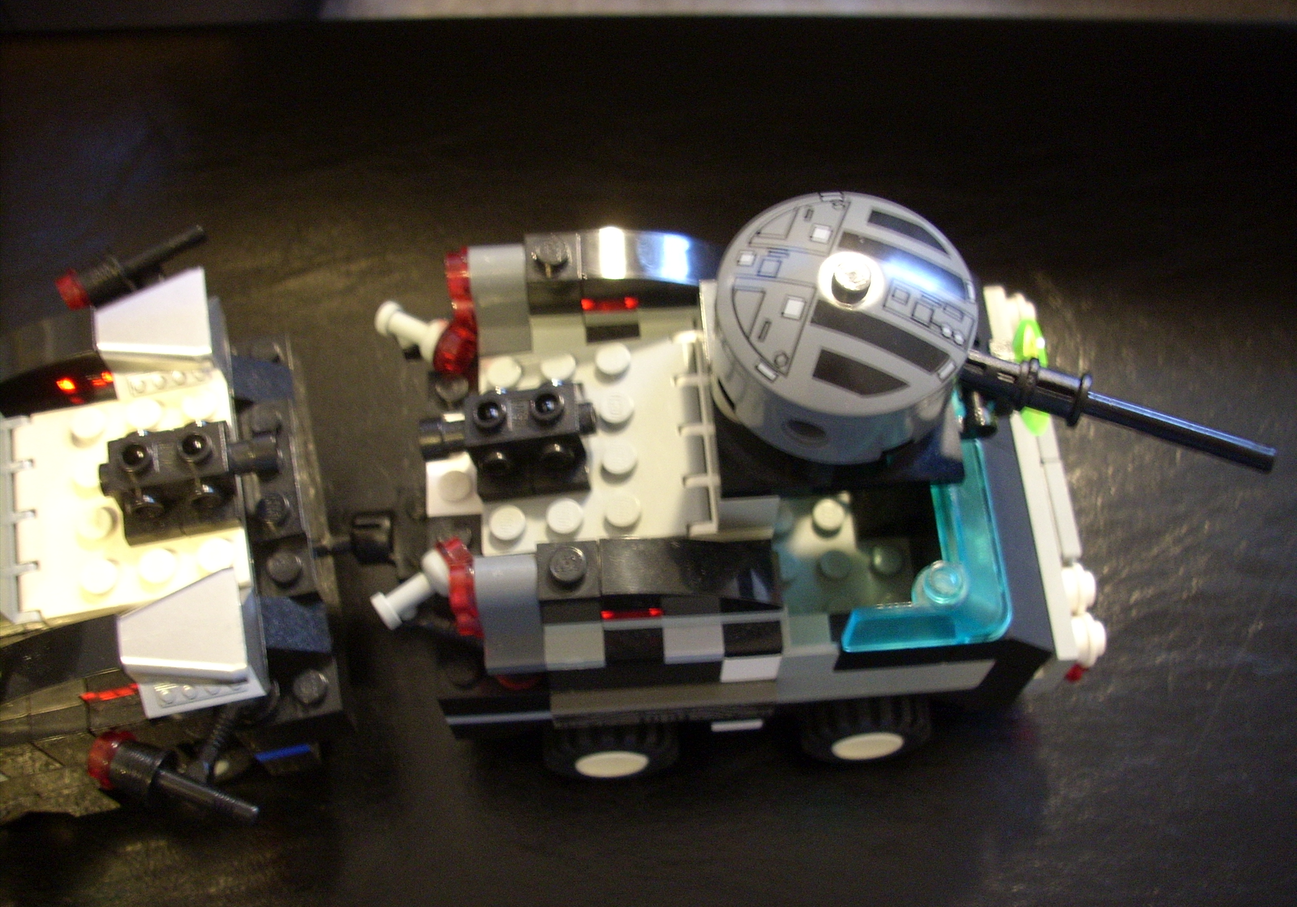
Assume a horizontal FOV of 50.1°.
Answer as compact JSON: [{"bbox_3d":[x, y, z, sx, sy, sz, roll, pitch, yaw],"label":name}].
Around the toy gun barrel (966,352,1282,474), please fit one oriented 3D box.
[{"bbox_3d":[0.056,-0.005,0.170,0.042,0.008,0.007,17,64,8],"label":"toy gun barrel"}]

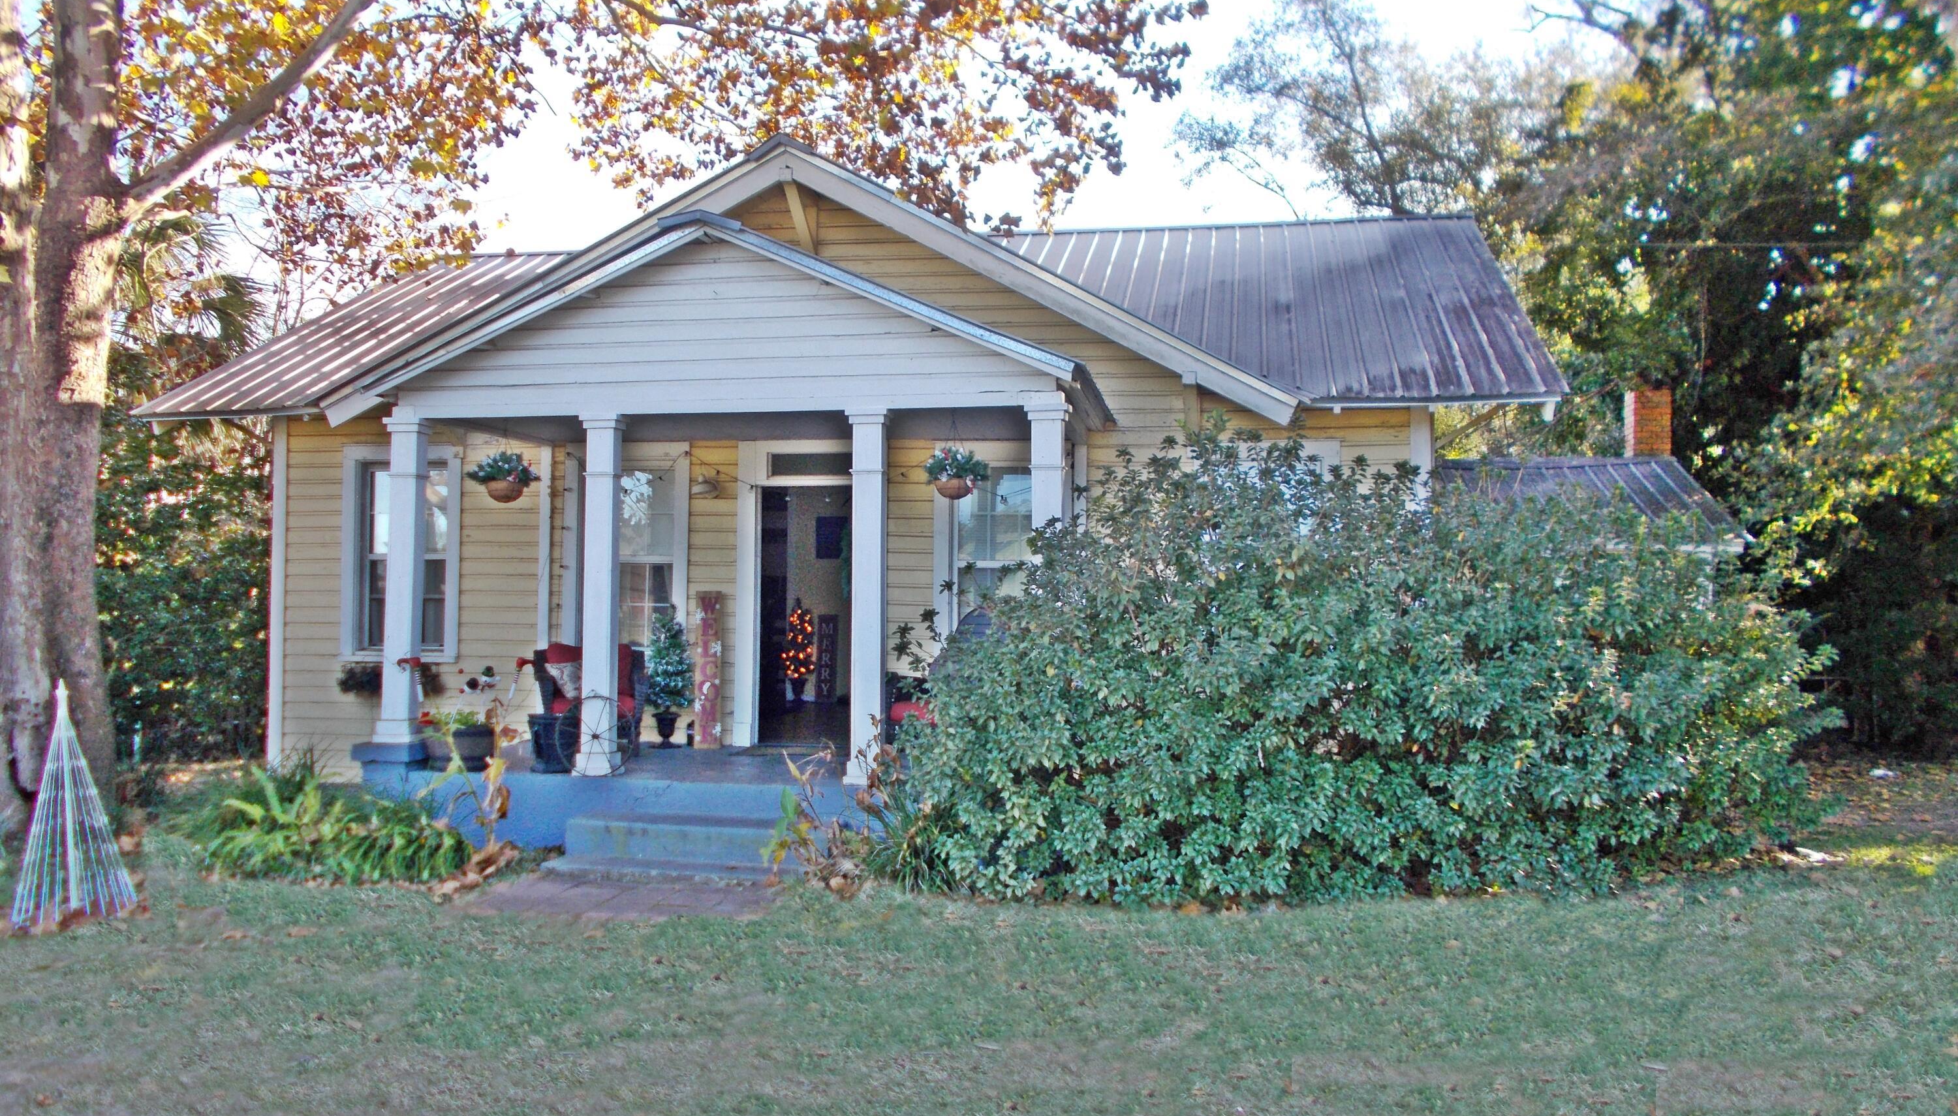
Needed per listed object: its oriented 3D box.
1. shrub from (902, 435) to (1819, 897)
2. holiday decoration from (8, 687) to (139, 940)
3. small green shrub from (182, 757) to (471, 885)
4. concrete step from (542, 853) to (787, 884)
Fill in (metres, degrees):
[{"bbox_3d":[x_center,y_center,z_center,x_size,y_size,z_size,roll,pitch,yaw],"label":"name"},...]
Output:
[{"bbox_3d":[2.414,0.581,9.290,5.750,2.750,2.500,1,-1,0],"label":"shrub"},{"bbox_3d":[-4.809,1.259,7.812,0.670,1.200,0.670,1,-1,0],"label":"holiday decoration"},{"bbox_3d":[-4.097,1.590,9.168,1.800,0.600,1.200,0,-1,11],"label":"small green shrub"},{"bbox_3d":[-1.762,1.867,8.818,1.600,0.110,0.370,0,-1,11],"label":"concrete step"}]

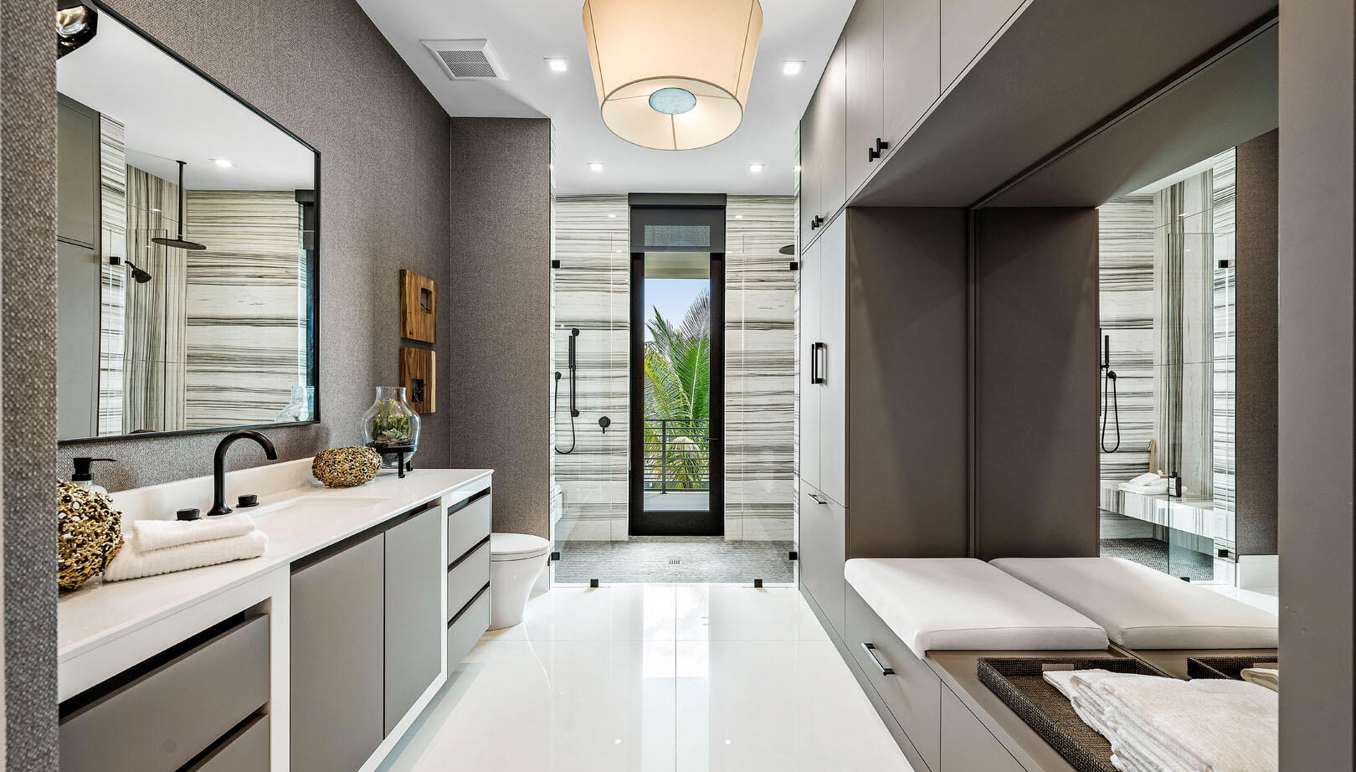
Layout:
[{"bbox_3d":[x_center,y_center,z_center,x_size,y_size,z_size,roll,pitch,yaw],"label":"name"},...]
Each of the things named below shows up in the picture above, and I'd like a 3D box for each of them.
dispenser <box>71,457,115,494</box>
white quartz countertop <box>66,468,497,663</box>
[{"bbox_3d":[-1.335,0.271,1.200,0.110,0.217,0.074,0,-1,3],"label":"dispenser"},{"bbox_3d":[-1.157,0.395,1.558,0.577,0.025,1.915,0,-1,0],"label":"white quartz countertop"}]

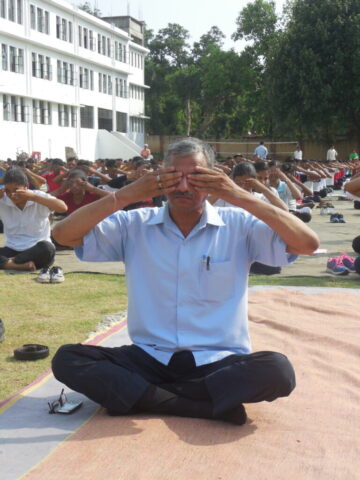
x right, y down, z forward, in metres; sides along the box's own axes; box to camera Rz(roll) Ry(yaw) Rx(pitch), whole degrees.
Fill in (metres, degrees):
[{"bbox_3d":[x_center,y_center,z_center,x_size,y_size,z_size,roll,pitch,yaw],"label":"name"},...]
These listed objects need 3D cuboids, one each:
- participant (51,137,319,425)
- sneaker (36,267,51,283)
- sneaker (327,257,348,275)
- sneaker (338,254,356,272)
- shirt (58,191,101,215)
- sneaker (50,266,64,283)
[{"bbox_3d":[0.013,0.107,2.905,0.820,0.840,0.520,0,5,5],"label":"participant"},{"bbox_3d":[-0.892,0.216,5.993,0.092,0.088,0.260,0,5,0],"label":"sneaker"},{"bbox_3d":[1.099,0.180,6.375,0.090,0.095,0.250,-1,5,-16],"label":"sneaker"},{"bbox_3d":[1.192,0.175,6.435,0.090,0.095,0.250,-2,5,-20],"label":"sneaker"},{"bbox_3d":[-0.891,-0.210,8.116,0.440,0.480,0.260,0,5,0],"label":"shirt"},{"bbox_3d":[-0.800,0.216,5.993,0.092,0.088,0.260,0,5,-5],"label":"sneaker"}]

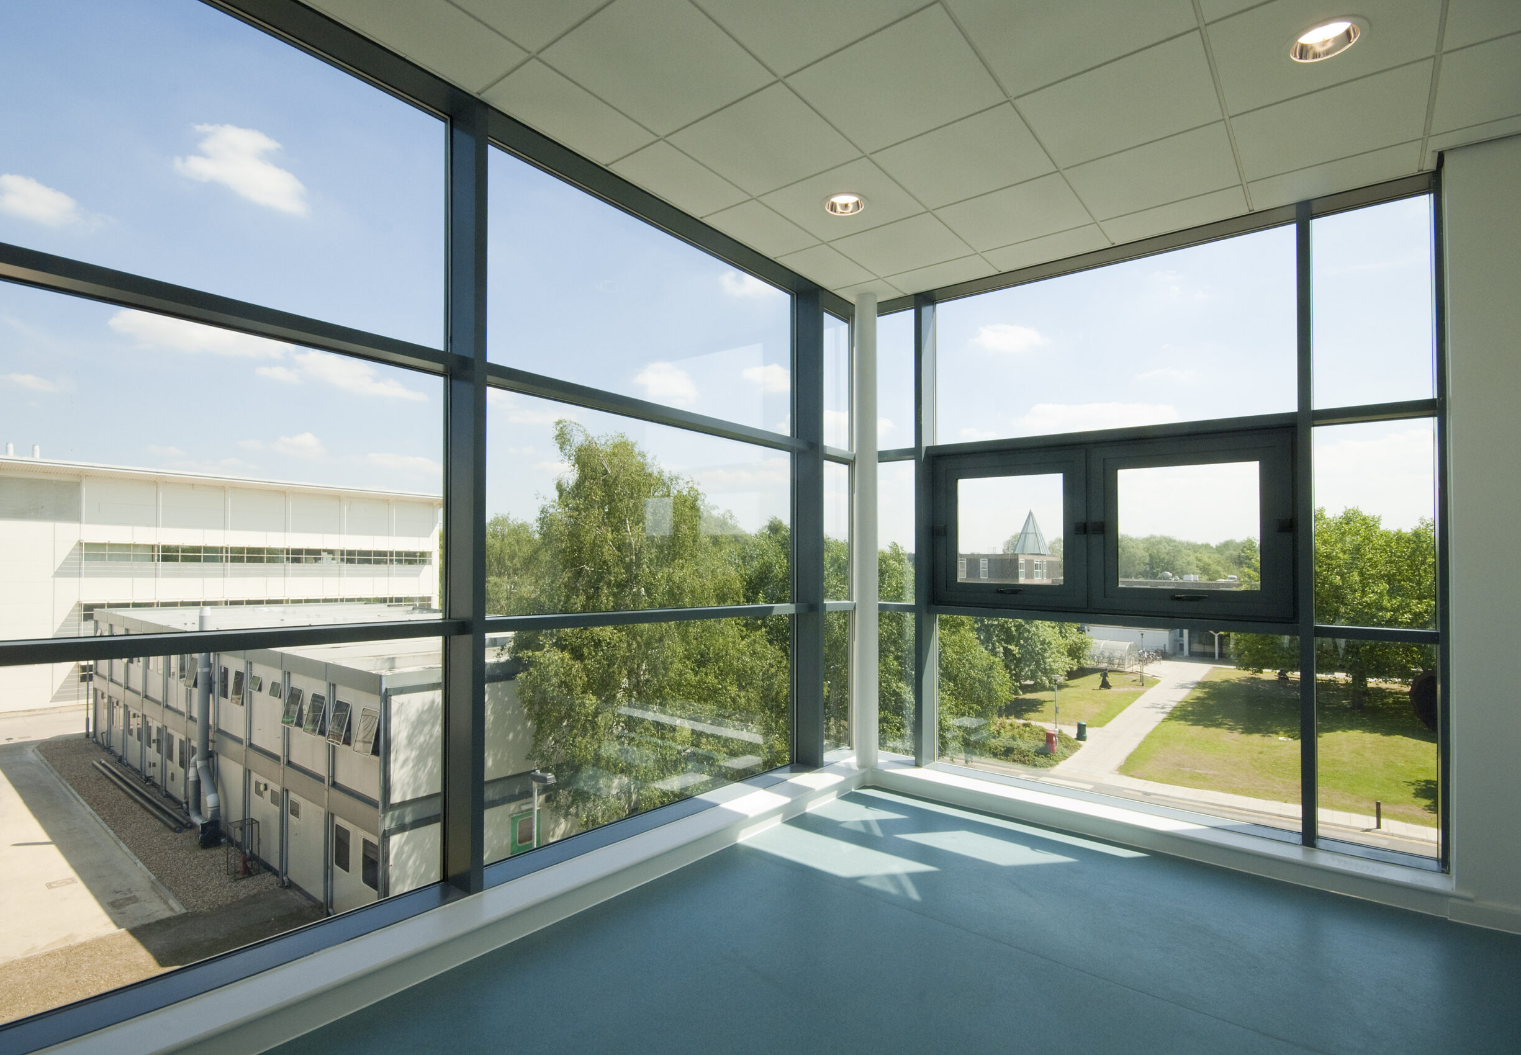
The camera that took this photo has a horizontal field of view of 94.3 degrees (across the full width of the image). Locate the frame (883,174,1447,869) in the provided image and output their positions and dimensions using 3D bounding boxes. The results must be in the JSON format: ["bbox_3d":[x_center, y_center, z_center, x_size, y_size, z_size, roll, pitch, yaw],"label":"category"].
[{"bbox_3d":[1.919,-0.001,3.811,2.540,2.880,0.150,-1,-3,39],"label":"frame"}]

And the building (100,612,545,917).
[{"bbox_3d":[-16.573,6.955,29.672,28.705,6.272,12.000,-1,-3,37],"label":"building"}]

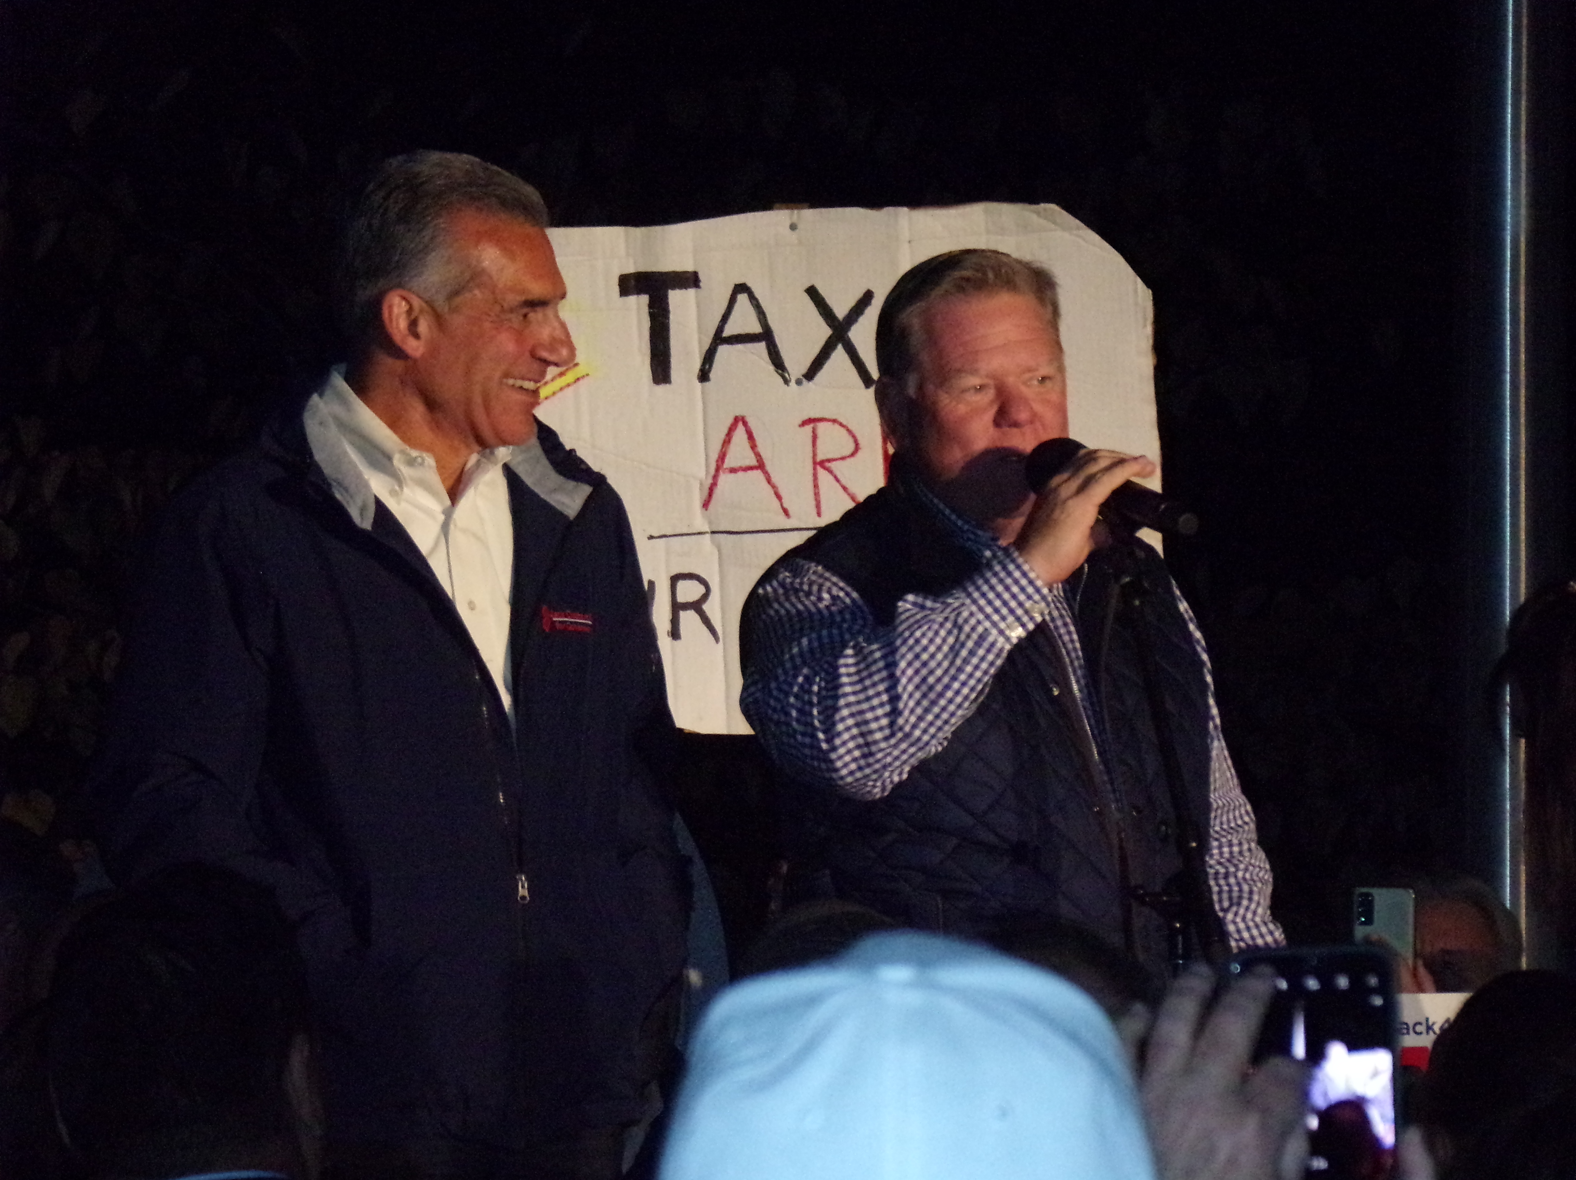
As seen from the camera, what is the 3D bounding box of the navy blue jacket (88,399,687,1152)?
[{"bbox_3d":[-0.340,0.142,7.800,0.570,0.670,0.360,0,-1,-35],"label":"navy blue jacket"}]

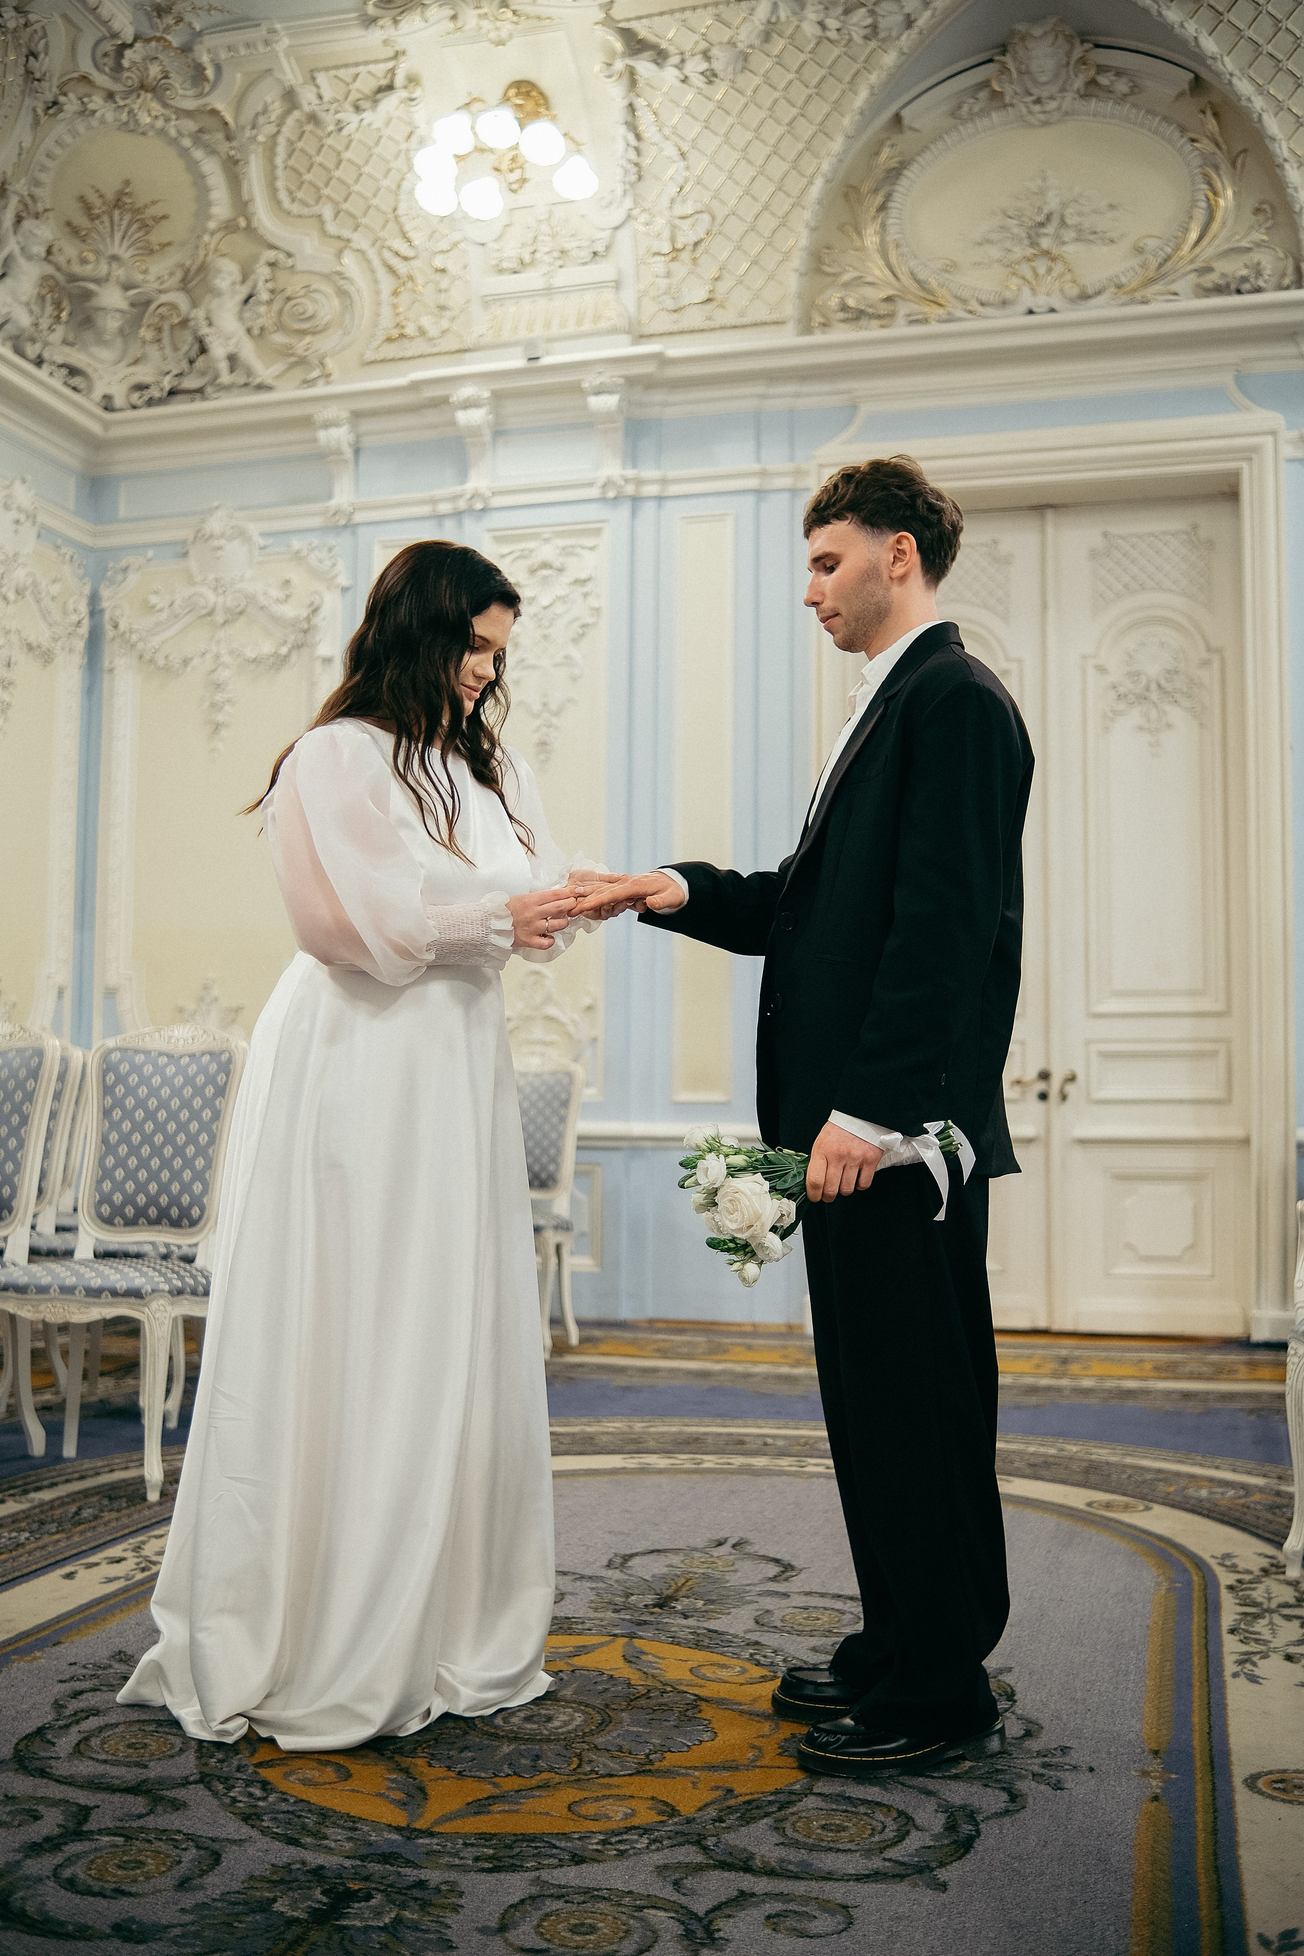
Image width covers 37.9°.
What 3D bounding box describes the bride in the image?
[{"bbox_3d":[-0.422,0.192,2.823,0.650,1.710,0.600,-3,-5,38],"label":"bride"}]

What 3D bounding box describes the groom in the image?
[{"bbox_3d":[0.212,0.147,2.707,0.670,1.795,0.530,1,-4,-10],"label":"groom"}]

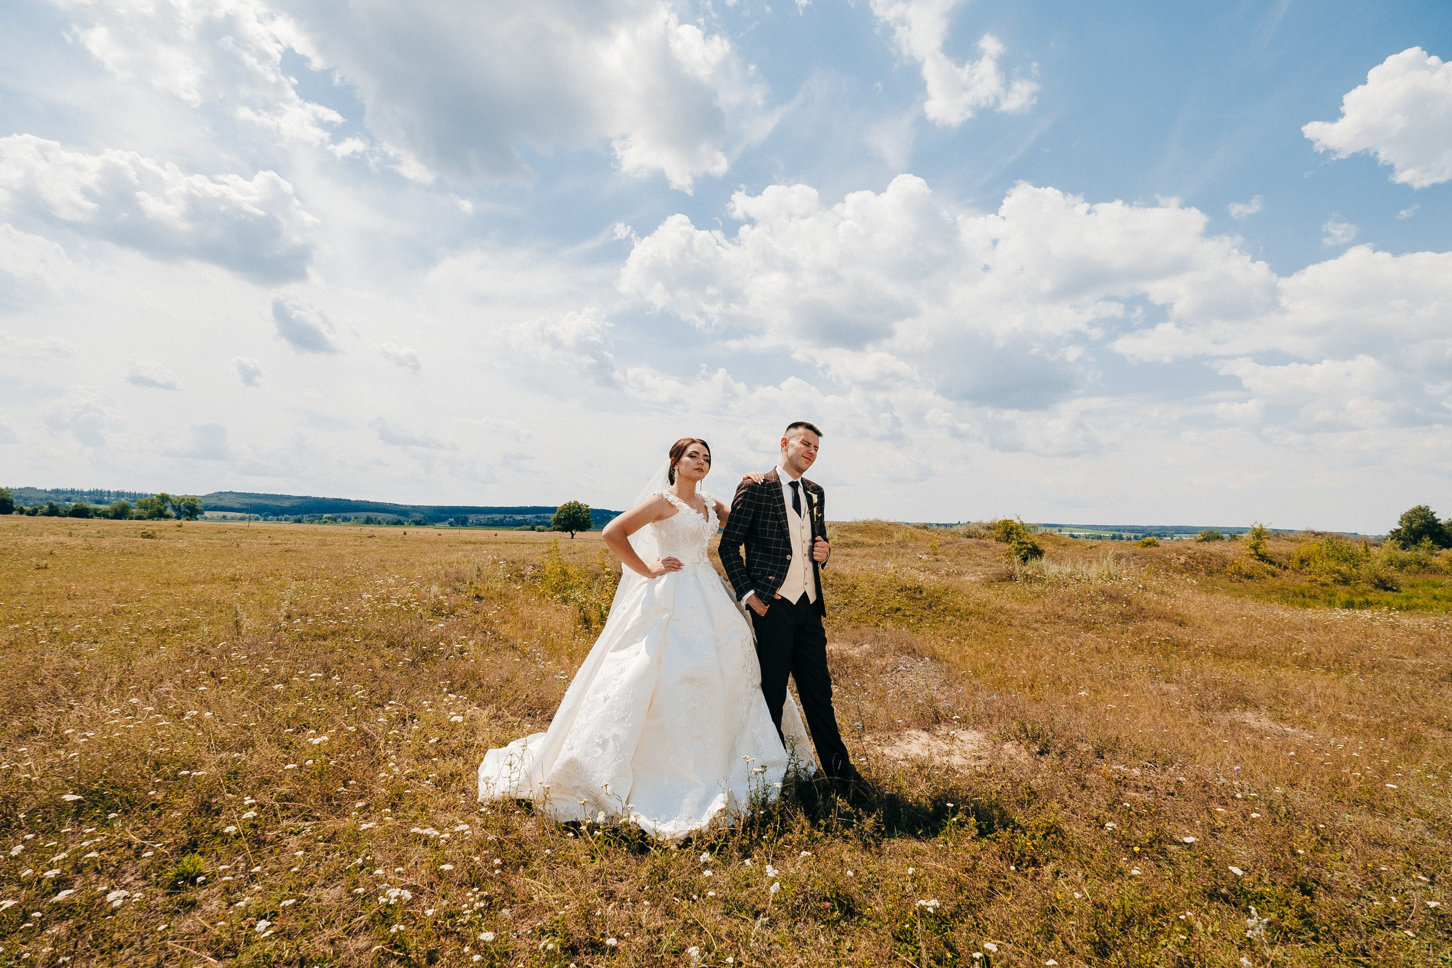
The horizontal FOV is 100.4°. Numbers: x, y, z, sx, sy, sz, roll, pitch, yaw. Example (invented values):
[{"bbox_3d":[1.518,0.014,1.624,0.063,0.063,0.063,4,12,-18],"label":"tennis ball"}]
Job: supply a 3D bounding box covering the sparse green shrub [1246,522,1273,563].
[{"bbox_3d":[17.204,1.882,19.500,0.658,1.315,0.625,-2,-5,41],"label":"sparse green shrub"}]

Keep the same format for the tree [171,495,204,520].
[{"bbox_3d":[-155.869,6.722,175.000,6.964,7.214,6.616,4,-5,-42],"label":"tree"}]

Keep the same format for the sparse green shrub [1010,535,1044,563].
[{"bbox_3d":[10.455,2.263,21.000,1.058,0.944,1.005,-1,-4,26],"label":"sparse green shrub"}]

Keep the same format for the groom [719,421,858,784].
[{"bbox_3d":[0.315,0.584,3.121,0.600,1.810,0.430,3,-4,-30],"label":"groom"}]

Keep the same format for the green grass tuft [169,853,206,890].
[{"bbox_3d":[-1.879,1.350,2.110,0.130,0.100,0.120,4,-5,-42],"label":"green grass tuft"}]

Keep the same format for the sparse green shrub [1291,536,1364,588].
[{"bbox_3d":[17.872,2.293,18.000,1.581,1.518,1.502,-3,-5,45],"label":"sparse green shrub"}]

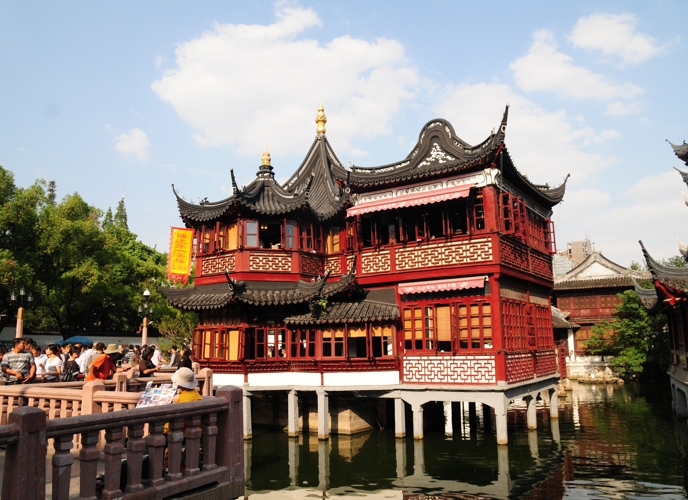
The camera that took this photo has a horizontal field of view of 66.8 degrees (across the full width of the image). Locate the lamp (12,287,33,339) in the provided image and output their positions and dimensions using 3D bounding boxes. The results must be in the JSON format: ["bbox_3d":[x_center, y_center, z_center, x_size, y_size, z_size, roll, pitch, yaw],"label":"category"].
[{"bbox_3d":[-12.590,3.424,20.135,0.800,4.010,0.800,-1,-10,0],"label":"lamp"}]

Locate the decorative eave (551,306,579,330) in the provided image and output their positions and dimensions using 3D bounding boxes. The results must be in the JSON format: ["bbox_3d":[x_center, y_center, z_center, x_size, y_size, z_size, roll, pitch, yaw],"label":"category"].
[{"bbox_3d":[16.540,5.185,39.500,3.000,1.900,2.500,-3,-11,9],"label":"decorative eave"}]

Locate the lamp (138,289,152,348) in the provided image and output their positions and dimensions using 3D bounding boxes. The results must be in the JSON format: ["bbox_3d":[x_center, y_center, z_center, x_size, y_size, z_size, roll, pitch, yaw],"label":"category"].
[{"bbox_3d":[-10.604,4.406,27.572,0.750,4.710,0.750,-1,-10,0],"label":"lamp"}]

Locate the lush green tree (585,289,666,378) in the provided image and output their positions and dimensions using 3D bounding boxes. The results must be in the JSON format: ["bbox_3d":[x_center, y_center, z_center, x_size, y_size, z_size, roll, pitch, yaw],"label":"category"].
[{"bbox_3d":[19.961,6.027,37.000,6.100,6.300,5.500,-1,-10,0],"label":"lush green tree"}]

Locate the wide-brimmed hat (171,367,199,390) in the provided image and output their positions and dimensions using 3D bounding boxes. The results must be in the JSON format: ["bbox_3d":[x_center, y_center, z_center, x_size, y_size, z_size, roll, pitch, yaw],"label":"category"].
[{"bbox_3d":[-1.926,1.552,6.300,0.335,0.200,0.335,9,-1,31],"label":"wide-brimmed hat"}]

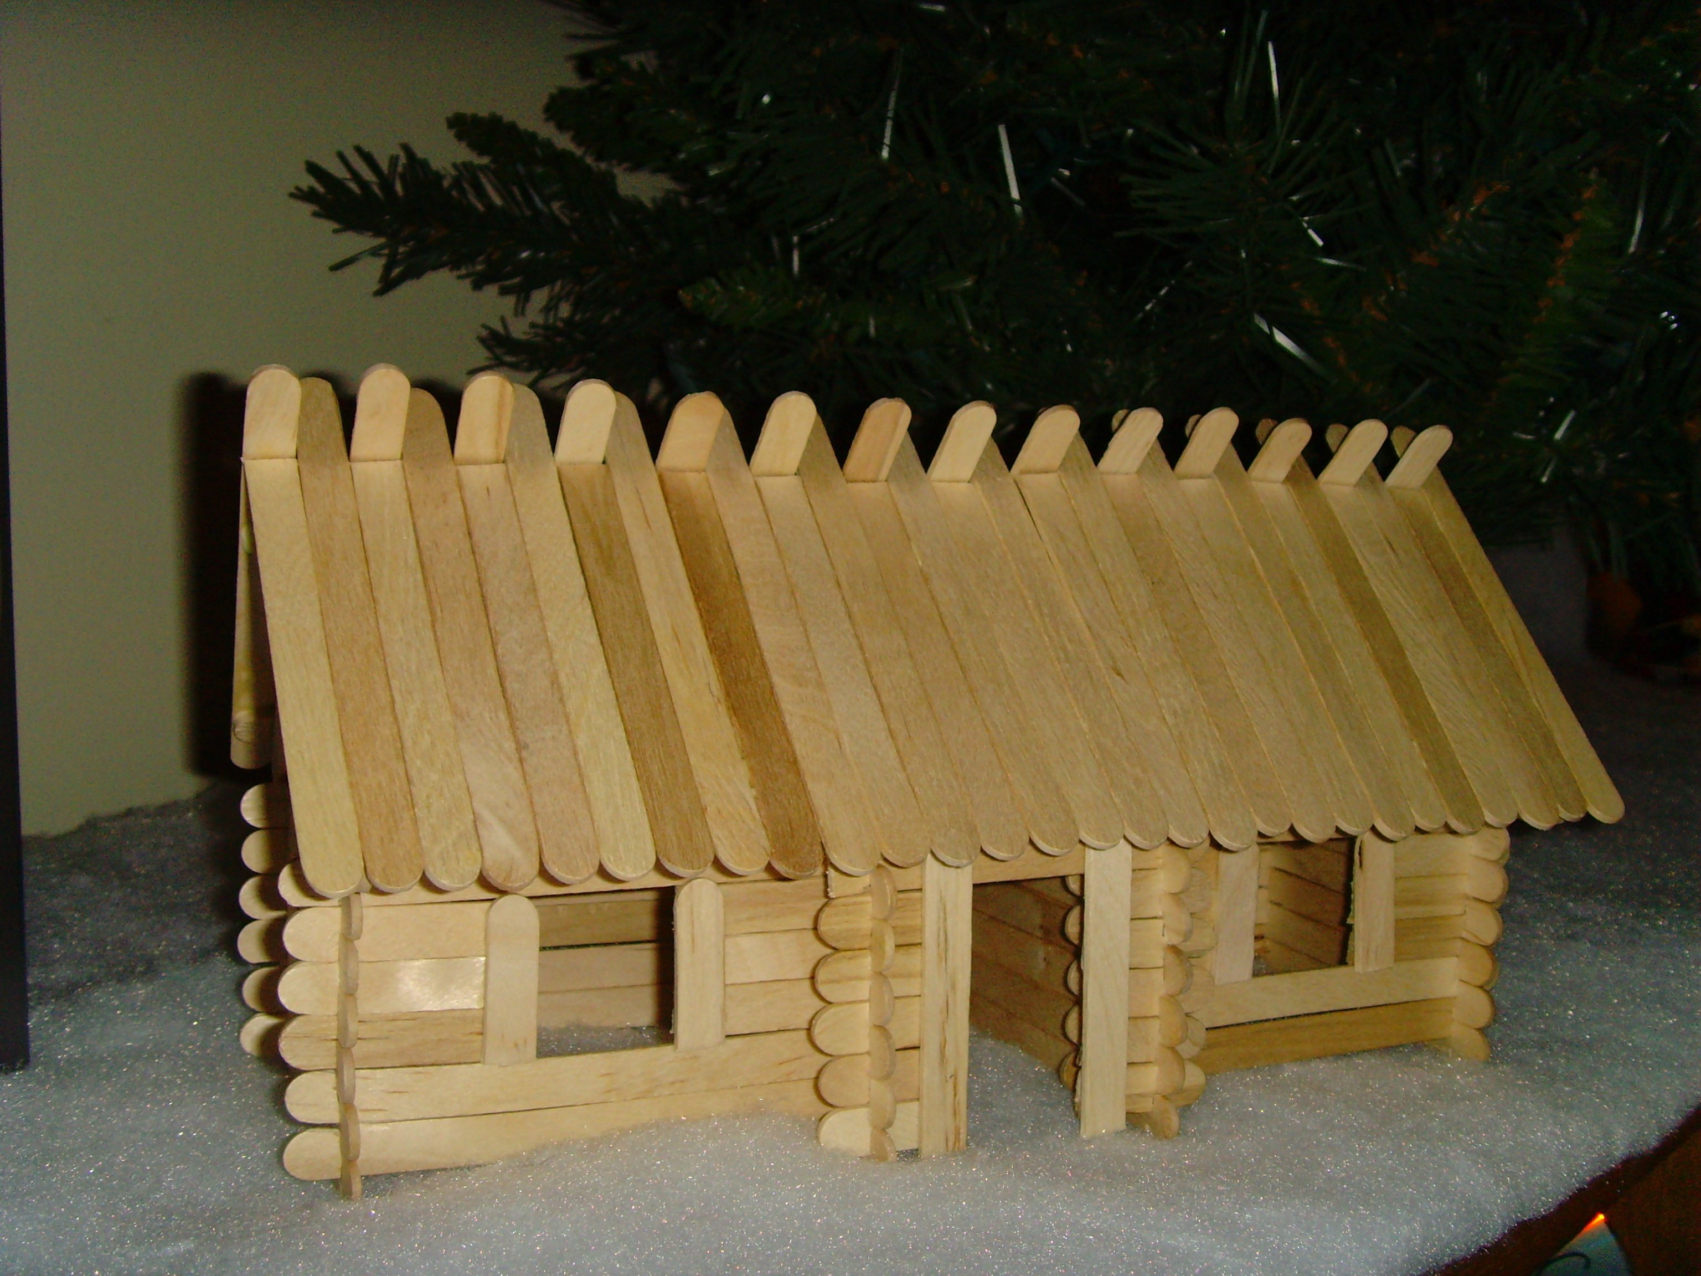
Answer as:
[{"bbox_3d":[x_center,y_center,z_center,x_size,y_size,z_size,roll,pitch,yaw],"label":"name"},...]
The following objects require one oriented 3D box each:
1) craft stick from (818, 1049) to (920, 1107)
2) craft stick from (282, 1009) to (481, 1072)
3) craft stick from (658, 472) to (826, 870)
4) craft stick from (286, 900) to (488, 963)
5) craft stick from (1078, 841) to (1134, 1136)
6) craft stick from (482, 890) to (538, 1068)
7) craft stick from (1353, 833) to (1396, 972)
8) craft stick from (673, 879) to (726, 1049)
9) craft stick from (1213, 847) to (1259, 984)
[{"bbox_3d":[0.007,0.079,0.347,0.028,0.010,0.002,-1,5,-24],"label":"craft stick"},{"bbox_3d":[-0.077,0.069,0.332,0.042,0.010,0.002,-1,5,-24],"label":"craft stick"},{"bbox_3d":[-0.021,0.004,0.353,0.010,0.094,0.002,-1,-38,-24],"label":"craft stick"},{"bbox_3d":[-0.083,0.054,0.359,0.044,0.010,0.002,1,3,-22],"label":"craft stick"},{"bbox_3d":[0.048,0.064,0.362,0.010,0.061,0.002,-1,5,-24],"label":"craft stick"},{"bbox_3d":[-0.064,0.065,0.365,0.010,0.033,0.002,1,3,-22],"label":"craft stick"},{"bbox_3d":[0.113,0.056,0.414,0.010,0.032,0.002,-1,5,-24],"label":"craft stick"},{"bbox_3d":[-0.028,0.060,0.351,0.010,0.032,0.002,-1,5,-24],"label":"craft stick"},{"bbox_3d":[0.086,0.061,0.428,0.010,0.032,0.002,0,3,-22],"label":"craft stick"}]

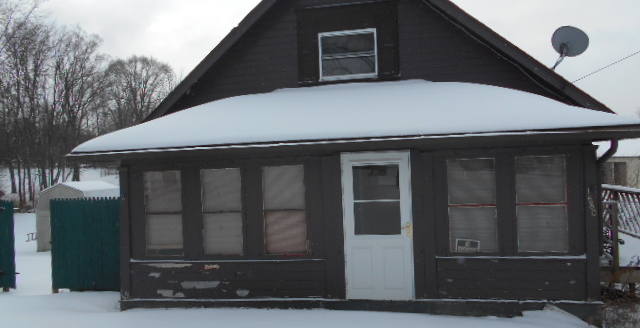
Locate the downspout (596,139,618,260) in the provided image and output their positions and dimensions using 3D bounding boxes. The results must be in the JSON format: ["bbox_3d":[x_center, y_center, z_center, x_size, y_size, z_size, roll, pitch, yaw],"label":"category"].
[{"bbox_3d":[3.619,0.480,6.052,0.120,1.530,0.500,-2,-1,9],"label":"downspout"}]

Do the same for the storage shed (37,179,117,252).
[{"bbox_3d":[-7.749,1.645,15.798,2.100,2.150,1.700,-2,-1,22],"label":"storage shed"}]

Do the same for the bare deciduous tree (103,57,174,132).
[{"bbox_3d":[-21.086,-6.000,56.000,8.200,13.400,8.200,-2,-1,-21],"label":"bare deciduous tree"}]

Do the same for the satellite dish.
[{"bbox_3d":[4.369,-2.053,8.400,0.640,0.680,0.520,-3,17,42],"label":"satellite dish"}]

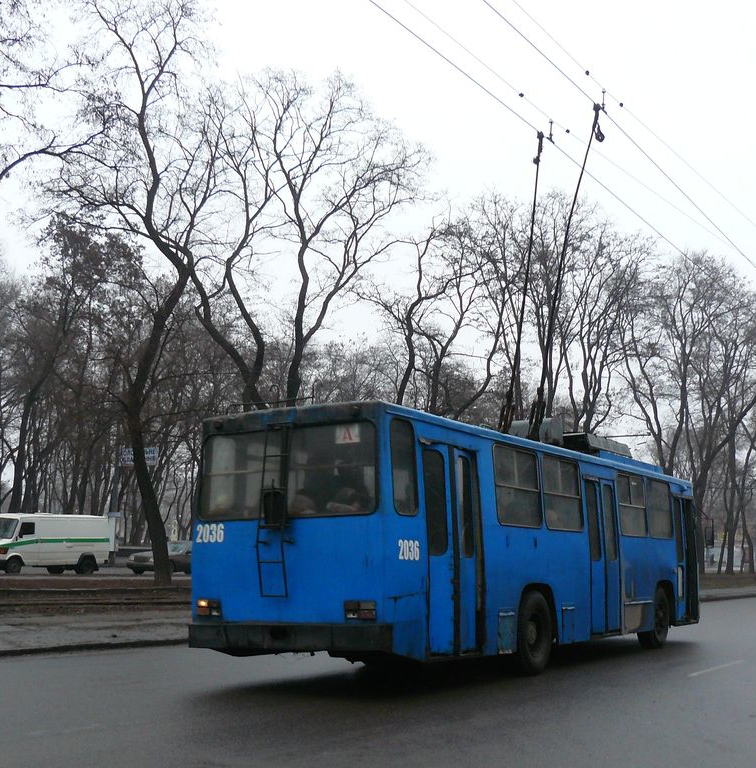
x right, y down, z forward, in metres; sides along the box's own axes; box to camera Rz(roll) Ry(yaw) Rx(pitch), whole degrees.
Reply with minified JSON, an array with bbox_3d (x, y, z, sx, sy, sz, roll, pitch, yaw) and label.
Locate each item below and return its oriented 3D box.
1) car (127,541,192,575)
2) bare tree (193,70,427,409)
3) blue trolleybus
[{"bbox_3d":[-8.420,7.500,45.800,1.760,1.430,4.600,-7,-12,36],"label":"car"},{"bbox_3d":[-2.600,-2.200,42.600,8.900,20.000,8.000,0,-10,0],"label":"bare tree"},{"bbox_3d":[1.978,2.484,15.992,2.540,3.200,11.350,-6,-12,31],"label":"blue trolleybus"}]

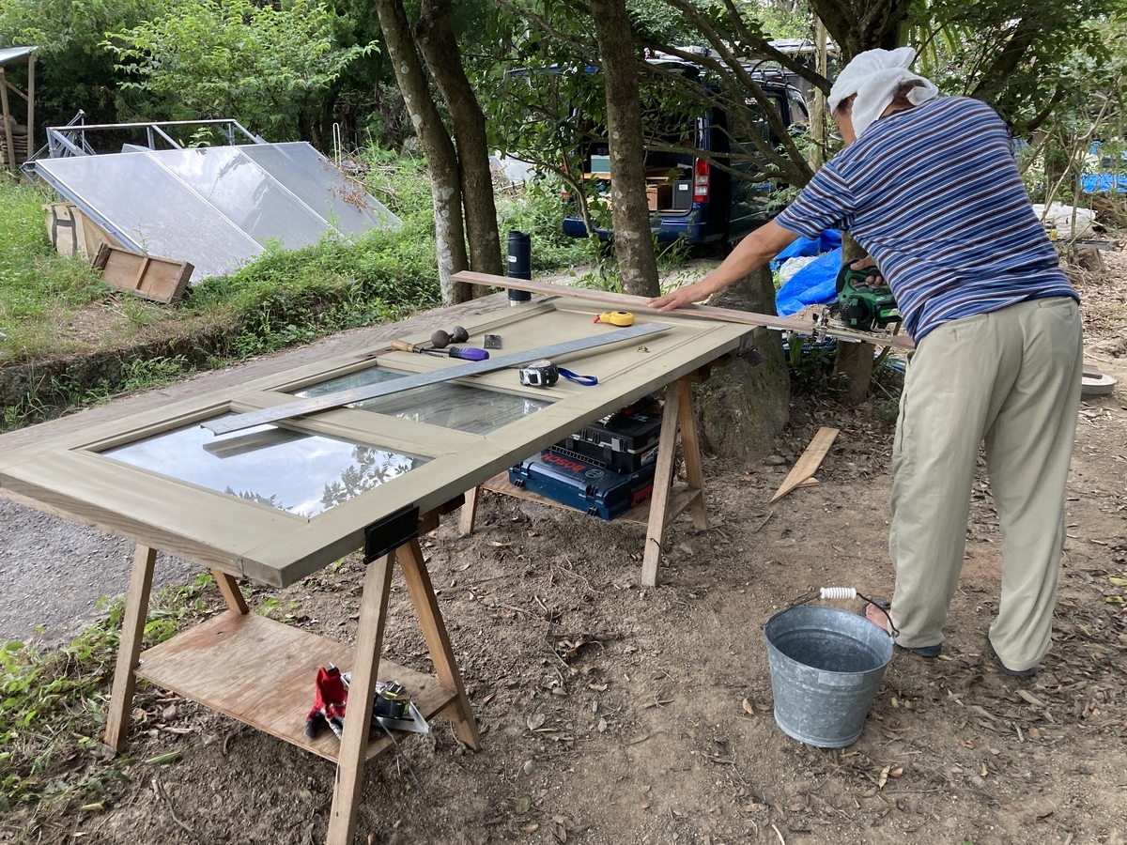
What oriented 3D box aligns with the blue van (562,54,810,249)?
[{"bbox_3d":[1.877,-3.263,11.152,1.690,1.980,4.500,11,20,28],"label":"blue van"}]

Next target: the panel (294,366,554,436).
[{"bbox_3d":[-0.354,-0.066,2.328,0.660,0.012,0.370,11,21,29],"label":"panel"}]

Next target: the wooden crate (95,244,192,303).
[{"bbox_3d":[-2.772,-0.961,6.000,0.600,0.300,0.120,16,-16,4],"label":"wooden crate"}]

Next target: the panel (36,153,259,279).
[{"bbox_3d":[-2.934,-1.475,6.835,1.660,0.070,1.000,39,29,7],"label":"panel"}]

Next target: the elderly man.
[{"bbox_3d":[0.830,-0.237,2.574,0.600,1.500,1.300,-12,22,-34],"label":"elderly man"}]

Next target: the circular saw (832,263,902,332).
[{"bbox_3d":[0.920,-0.374,2.760,0.280,0.225,0.190,14,22,36],"label":"circular saw"}]

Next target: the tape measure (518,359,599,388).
[{"bbox_3d":[-0.015,-0.120,2.392,0.165,0.042,0.100,11,21,29],"label":"tape measure"}]

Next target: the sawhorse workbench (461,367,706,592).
[{"bbox_3d":[0.070,0.081,2.969,0.720,0.635,0.450,11,21,29],"label":"sawhorse workbench"}]

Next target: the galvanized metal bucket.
[{"bbox_3d":[0.595,0.582,2.083,0.280,0.240,0.280,1,18,0],"label":"galvanized metal bucket"}]

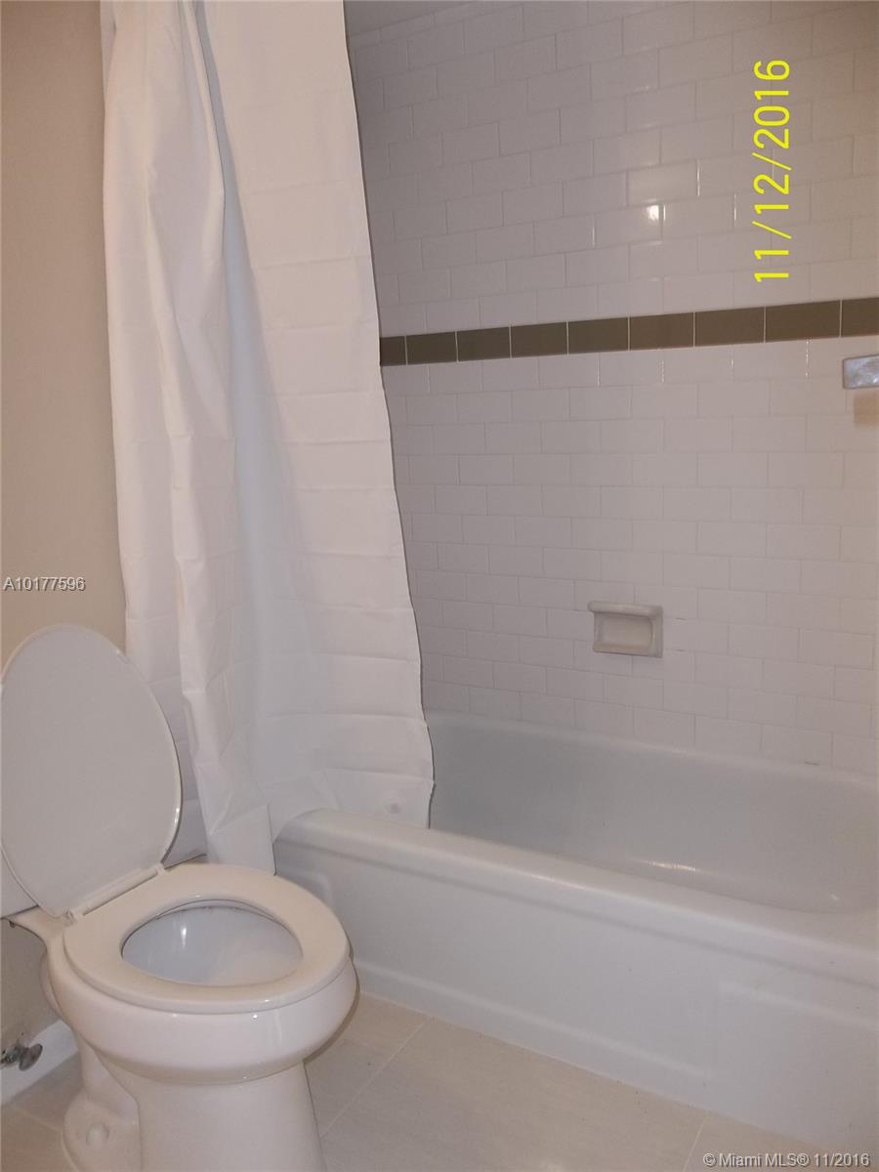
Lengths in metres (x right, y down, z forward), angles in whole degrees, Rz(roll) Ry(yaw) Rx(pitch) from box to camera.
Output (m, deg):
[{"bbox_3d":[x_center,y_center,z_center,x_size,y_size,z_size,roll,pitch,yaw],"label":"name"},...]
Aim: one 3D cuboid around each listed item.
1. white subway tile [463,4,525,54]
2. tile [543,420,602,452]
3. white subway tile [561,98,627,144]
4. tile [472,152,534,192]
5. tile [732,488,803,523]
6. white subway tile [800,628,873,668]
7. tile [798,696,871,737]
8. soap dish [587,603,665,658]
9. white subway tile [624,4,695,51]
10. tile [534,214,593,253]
[{"bbox_3d":[0.129,-1.270,2.088,0.152,0.076,0.008,4,14,30],"label":"white subway tile"},{"bbox_3d":[0.319,-0.359,2.206,0.152,0.076,0.008,4,14,30],"label":"tile"},{"bbox_3d":[0.355,-1.063,2.090,0.153,0.076,0.009,4,14,29],"label":"white subway tile"},{"bbox_3d":[0.152,-0.985,2.174,0.152,0.076,0.009,4,14,29],"label":"tile"},{"bbox_3d":[0.721,-0.176,2.007,0.152,0.076,0.010,4,14,30],"label":"tile"},{"bbox_3d":[0.879,0.136,2.023,0.152,0.076,0.009,4,14,29],"label":"white subway tile"},{"bbox_3d":[0.880,0.288,2.033,0.152,0.076,0.008,4,14,30],"label":"tile"},{"bbox_3d":[0.461,0.112,2.273,0.175,0.132,0.060,4,14,29],"label":"soap dish"},{"bbox_3d":[0.463,-1.169,1.913,0.152,0.076,0.008,4,14,30],"label":"white subway tile"},{"bbox_3d":[0.289,-0.809,2.102,0.152,0.076,0.009,4,14,30],"label":"tile"}]

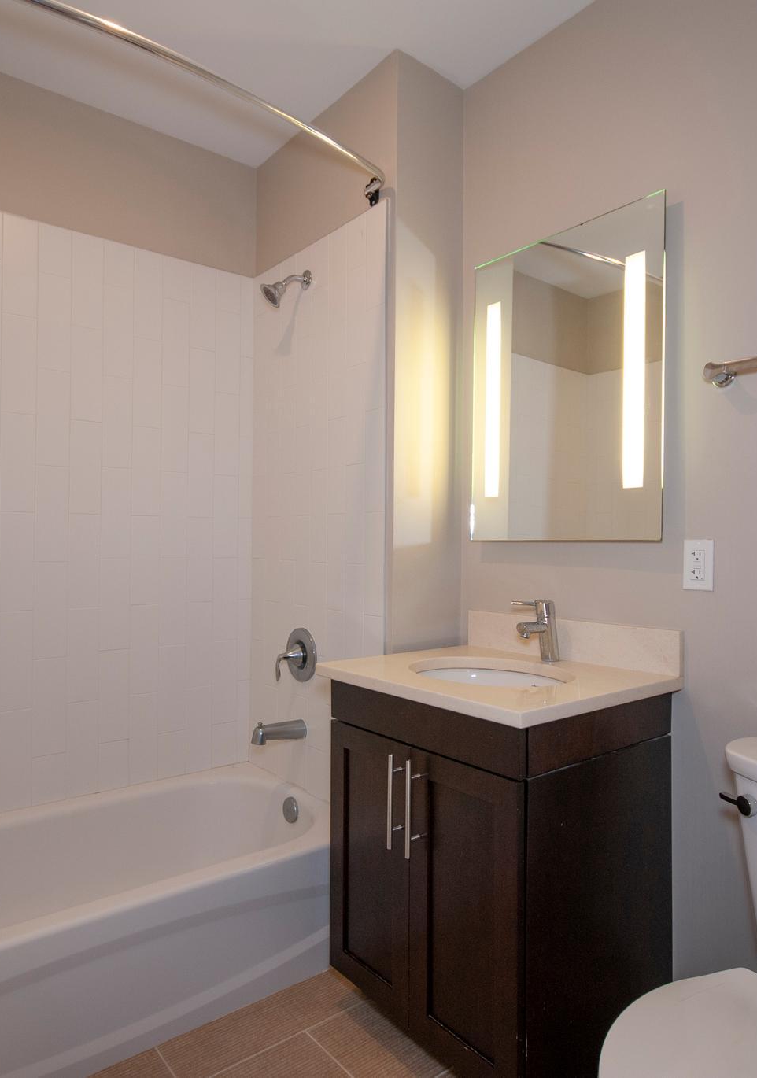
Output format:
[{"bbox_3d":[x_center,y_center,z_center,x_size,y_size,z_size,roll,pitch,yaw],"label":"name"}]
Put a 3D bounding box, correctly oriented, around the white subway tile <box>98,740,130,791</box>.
[{"bbox_3d":[-0.892,0.761,2.268,0.098,0.156,0.010,1,-1,-37],"label":"white subway tile"}]

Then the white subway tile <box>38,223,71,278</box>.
[{"bbox_3d":[-1.035,-0.924,2.150,0.099,0.147,0.009,1,0,-37],"label":"white subway tile"}]

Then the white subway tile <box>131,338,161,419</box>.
[{"bbox_3d":[-0.802,-0.537,2.332,0.098,0.305,0.009,1,-1,-36],"label":"white subway tile"}]

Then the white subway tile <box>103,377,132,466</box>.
[{"bbox_3d":[-0.886,-0.395,2.282,0.098,0.306,0.010,1,-1,-37],"label":"white subway tile"}]

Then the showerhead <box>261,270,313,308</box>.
[{"bbox_3d":[-0.316,-0.847,2.263,0.175,0.157,0.086,1,-1,-38],"label":"showerhead"}]

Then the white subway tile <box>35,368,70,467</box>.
[{"bbox_3d":[-1.043,-0.386,2.155,0.098,0.305,0.009,1,-1,-36],"label":"white subway tile"}]

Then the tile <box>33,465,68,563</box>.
[{"bbox_3d":[-1.042,-0.084,2.149,0.099,0.305,0.009,1,0,-37],"label":"tile"}]

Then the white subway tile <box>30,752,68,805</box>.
[{"bbox_3d":[-1.050,0.763,2.148,0.099,0.159,0.009,1,0,-37],"label":"white subway tile"}]

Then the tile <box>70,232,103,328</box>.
[{"bbox_3d":[-0.960,-0.848,2.218,0.098,0.305,0.009,1,-1,-36],"label":"tile"}]

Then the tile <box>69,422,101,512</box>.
[{"bbox_3d":[-0.964,-0.234,2.212,0.098,0.305,0.009,1,-1,-36],"label":"tile"}]

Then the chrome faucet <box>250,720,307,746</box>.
[{"bbox_3d":[-0.330,0.640,2.245,0.178,0.075,0.060,1,-1,-38],"label":"chrome faucet"}]

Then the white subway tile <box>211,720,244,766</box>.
[{"bbox_3d":[-0.574,0.767,2.505,0.099,0.159,0.009,1,0,-37],"label":"white subway tile"}]

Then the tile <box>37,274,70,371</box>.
[{"bbox_3d":[-1.041,-0.693,2.158,0.098,0.305,0.009,1,-1,-36],"label":"tile"}]

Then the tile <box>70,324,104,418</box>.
[{"bbox_3d":[-0.969,-0.545,2.235,0.098,0.307,0.010,1,-1,-38],"label":"tile"}]

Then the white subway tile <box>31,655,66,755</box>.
[{"bbox_3d":[-1.048,0.529,2.148,0.099,0.305,0.009,1,0,-37],"label":"white subway tile"}]

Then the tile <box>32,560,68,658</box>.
[{"bbox_3d":[-1.046,0.229,2.149,0.098,0.305,0.009,1,-1,-36],"label":"tile"}]

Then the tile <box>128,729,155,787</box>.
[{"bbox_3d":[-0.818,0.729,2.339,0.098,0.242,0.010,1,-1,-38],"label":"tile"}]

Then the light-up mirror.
[{"bbox_3d":[0.487,-0.406,1.810,0.030,0.821,0.604,1,0,-38],"label":"light-up mirror"}]

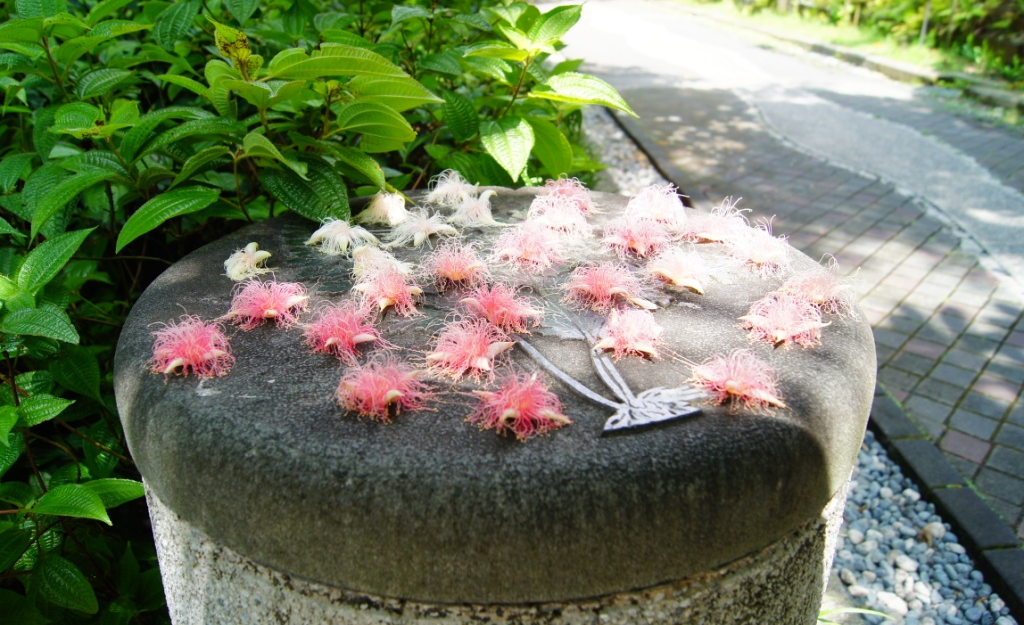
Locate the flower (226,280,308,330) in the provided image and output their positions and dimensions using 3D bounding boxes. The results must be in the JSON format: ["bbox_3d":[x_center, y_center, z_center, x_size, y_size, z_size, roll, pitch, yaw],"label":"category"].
[{"bbox_3d":[-0.188,-0.010,0.587,0.061,0.025,0.058,-8,26,-17],"label":"flower"}]

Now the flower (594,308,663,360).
[{"bbox_3d":[0.083,0.011,0.539,0.048,0.027,0.045,4,25,9],"label":"flower"}]

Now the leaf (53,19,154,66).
[{"bbox_3d":[-0.454,-0.298,0.850,0.108,0.018,0.042,-28,60,2],"label":"leaf"}]

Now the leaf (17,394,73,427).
[{"bbox_3d":[-0.439,0.092,0.720,0.055,0.015,0.034,-7,51,-14],"label":"leaf"}]

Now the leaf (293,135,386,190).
[{"bbox_3d":[-0.186,-0.160,0.820,0.115,0.025,0.050,29,30,9],"label":"leaf"}]

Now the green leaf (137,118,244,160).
[{"bbox_3d":[-0.344,-0.185,0.820,0.115,0.025,0.042,-12,27,-7],"label":"green leaf"}]

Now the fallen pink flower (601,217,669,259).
[{"bbox_3d":[0.116,-0.070,0.714,0.056,0.028,0.056,-2,26,0],"label":"fallen pink flower"}]

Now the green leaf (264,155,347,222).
[{"bbox_3d":[-0.213,-0.128,0.790,0.062,0.022,0.105,-15,54,-46],"label":"green leaf"}]

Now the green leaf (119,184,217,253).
[{"bbox_3d":[-0.354,-0.096,0.790,0.130,0.018,0.045,-31,55,-12],"label":"green leaf"}]

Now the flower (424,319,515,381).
[{"bbox_3d":[-0.028,0.019,0.519,0.060,0.030,0.057,-1,25,-3],"label":"flower"}]

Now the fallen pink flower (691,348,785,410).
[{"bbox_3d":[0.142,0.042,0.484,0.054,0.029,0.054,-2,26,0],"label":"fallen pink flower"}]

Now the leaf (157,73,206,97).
[{"bbox_3d":[-0.387,-0.271,0.920,0.070,0.018,0.034,-2,46,-28],"label":"leaf"}]

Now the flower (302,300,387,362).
[{"bbox_3d":[-0.111,0.007,0.502,0.053,0.029,0.053,1,24,0],"label":"flower"}]

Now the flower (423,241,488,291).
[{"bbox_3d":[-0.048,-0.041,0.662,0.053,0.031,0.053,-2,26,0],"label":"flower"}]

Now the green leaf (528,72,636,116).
[{"bbox_3d":[0.087,-0.270,0.950,0.135,0.028,0.055,12,29,6],"label":"green leaf"}]

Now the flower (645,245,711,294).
[{"bbox_3d":[0.133,-0.038,0.610,0.052,0.031,0.052,1,24,0],"label":"flower"}]

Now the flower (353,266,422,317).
[{"bbox_3d":[-0.093,-0.021,0.567,0.051,0.029,0.051,1,24,0],"label":"flower"}]

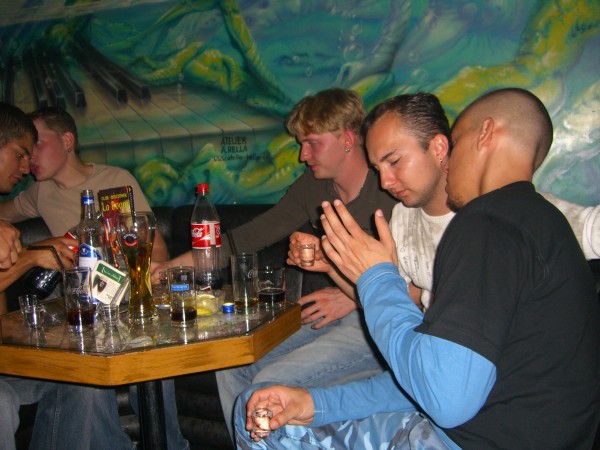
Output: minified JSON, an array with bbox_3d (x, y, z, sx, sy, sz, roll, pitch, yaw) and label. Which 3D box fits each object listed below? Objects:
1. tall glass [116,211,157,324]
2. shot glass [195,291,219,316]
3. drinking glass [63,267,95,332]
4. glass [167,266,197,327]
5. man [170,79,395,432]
[{"bbox_3d":[-0.358,0.091,1.481,0.089,0.236,0.089,-1,5,0],"label":"tall glass"},{"bbox_3d":[-0.214,0.179,1.510,0.055,0.048,0.055,-1,5,0],"label":"shot glass"},{"bbox_3d":[-0.466,0.156,1.395,0.061,0.124,0.061,-1,5,0],"label":"drinking glass"},{"bbox_3d":[-0.250,0.153,1.420,0.060,0.116,0.060,-1,5,0],"label":"glass"},{"bbox_3d":[0.035,0.240,1.825,0.680,1.250,0.660,-6,6,-43],"label":"man"}]

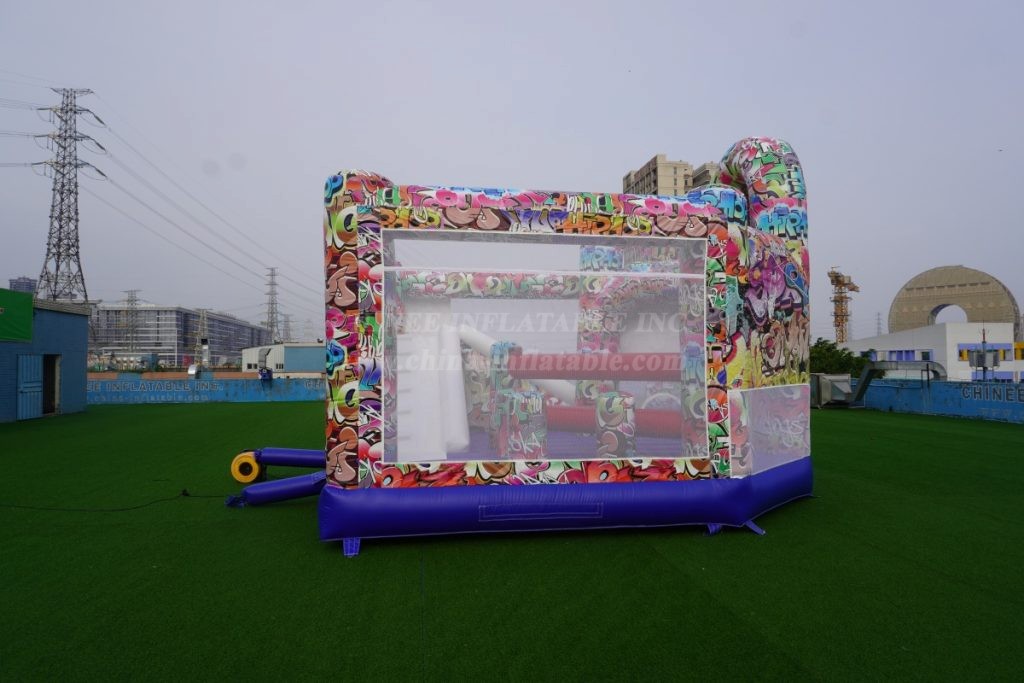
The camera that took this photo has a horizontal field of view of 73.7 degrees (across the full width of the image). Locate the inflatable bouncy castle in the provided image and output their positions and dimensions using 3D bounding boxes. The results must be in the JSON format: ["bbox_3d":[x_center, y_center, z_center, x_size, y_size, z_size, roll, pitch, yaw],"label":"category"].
[{"bbox_3d":[0.684,-0.327,8.737,5.441,4.250,5.000,0,-2,-8],"label":"inflatable bouncy castle"}]

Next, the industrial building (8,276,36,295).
[{"bbox_3d":[-550.557,-15.356,769.045,25.000,112.000,18.000,1,-2,-20],"label":"industrial building"}]

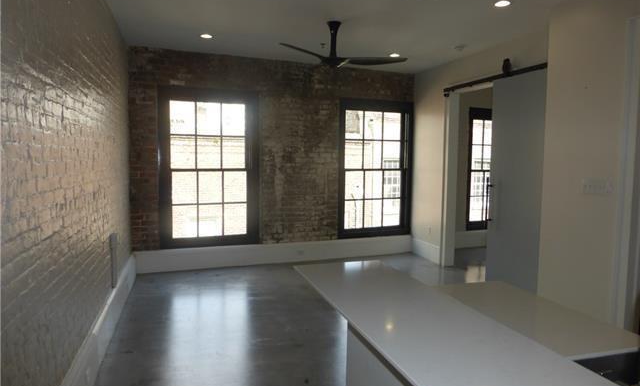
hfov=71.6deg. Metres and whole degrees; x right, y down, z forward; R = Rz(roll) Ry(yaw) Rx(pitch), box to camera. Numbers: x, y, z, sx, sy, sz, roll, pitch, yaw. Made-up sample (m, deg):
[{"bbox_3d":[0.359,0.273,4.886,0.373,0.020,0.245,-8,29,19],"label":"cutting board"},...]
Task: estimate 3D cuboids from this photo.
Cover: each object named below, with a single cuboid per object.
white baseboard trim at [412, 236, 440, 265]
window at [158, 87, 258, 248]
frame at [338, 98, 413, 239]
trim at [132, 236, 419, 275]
[{"bbox_3d":[1.478,0.803,6.157,0.030,0.233,0.742,-1,5,-17],"label":"white baseboard trim"},{"bbox_3d":[-1.383,-0.300,5.606,1.208,1.955,0.120,-1,5,-17],"label":"window"},{"bbox_3d":[0.795,-0.331,6.285,1.113,1.915,0.120,-1,5,-17],"label":"frame"},{"bbox_3d":[-0.450,0.806,5.965,3.766,0.270,0.035,-1,5,-17],"label":"trim"}]

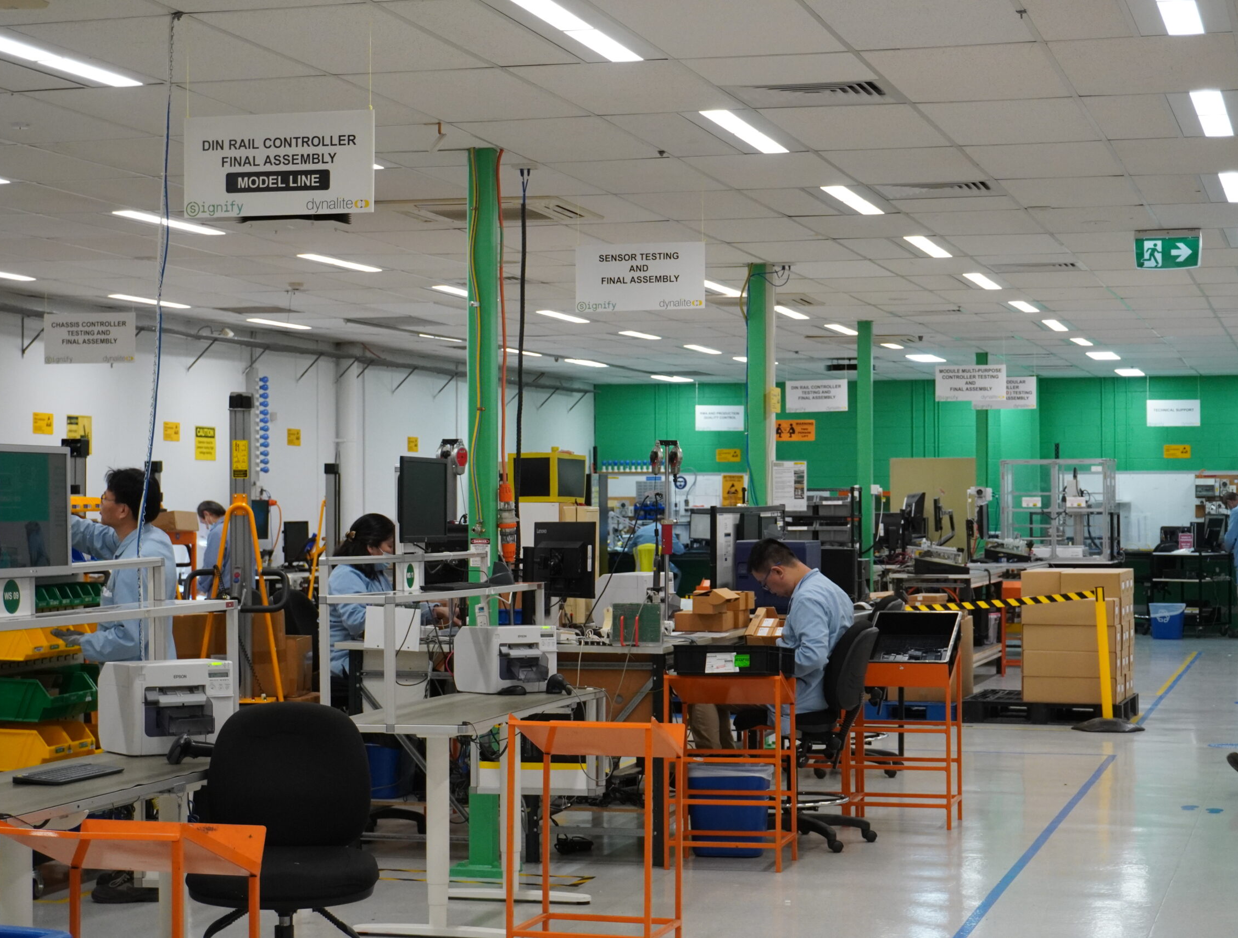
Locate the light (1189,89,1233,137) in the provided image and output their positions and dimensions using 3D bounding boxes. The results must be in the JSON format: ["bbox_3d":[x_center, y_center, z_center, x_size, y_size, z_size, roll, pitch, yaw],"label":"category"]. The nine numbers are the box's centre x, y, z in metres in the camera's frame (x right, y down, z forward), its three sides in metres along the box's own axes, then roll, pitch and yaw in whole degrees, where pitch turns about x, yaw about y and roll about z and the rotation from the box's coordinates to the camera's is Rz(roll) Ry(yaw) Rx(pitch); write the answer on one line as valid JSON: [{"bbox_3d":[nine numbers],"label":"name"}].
[{"bbox_3d":[2.323,-1.386,9.771,0.125,0.045,1.200,0,-1,16],"label":"light"}]

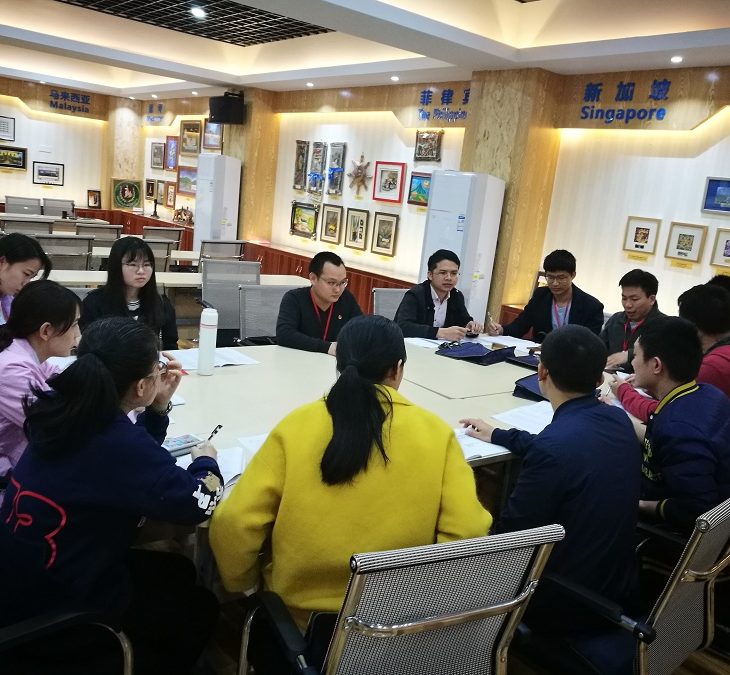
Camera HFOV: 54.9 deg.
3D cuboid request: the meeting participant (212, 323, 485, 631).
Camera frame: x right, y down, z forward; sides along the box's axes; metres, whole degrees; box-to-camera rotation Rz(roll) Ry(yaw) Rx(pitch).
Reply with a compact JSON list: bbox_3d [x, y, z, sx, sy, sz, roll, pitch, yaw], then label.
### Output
[{"bbox_3d":[-0.108,0.525,1.940,0.640,1.200,0.680,3,12,-15],"label":"meeting participant"}]

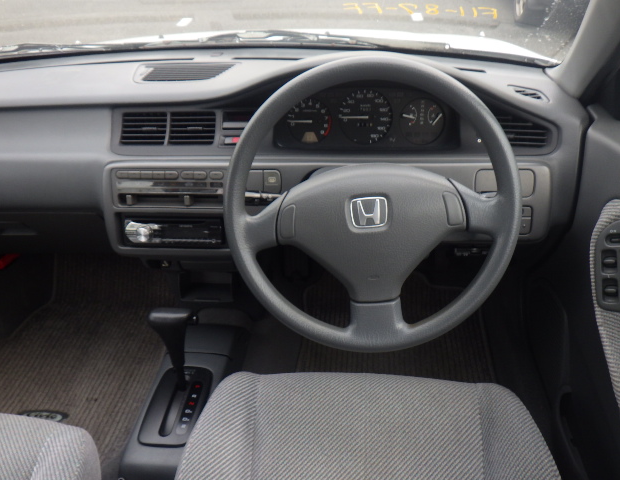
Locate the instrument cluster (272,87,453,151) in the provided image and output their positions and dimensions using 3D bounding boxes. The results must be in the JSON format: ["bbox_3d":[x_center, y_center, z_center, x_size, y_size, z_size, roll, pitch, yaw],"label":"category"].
[{"bbox_3d":[0.092,-0.208,0.875,0.310,0.115,0.060,1,18,5],"label":"instrument cluster"}]

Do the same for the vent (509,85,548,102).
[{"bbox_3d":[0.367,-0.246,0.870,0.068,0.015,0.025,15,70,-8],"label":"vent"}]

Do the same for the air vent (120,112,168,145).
[{"bbox_3d":[-0.275,-0.185,0.860,0.078,0.053,0.025,0,10,0],"label":"air vent"}]

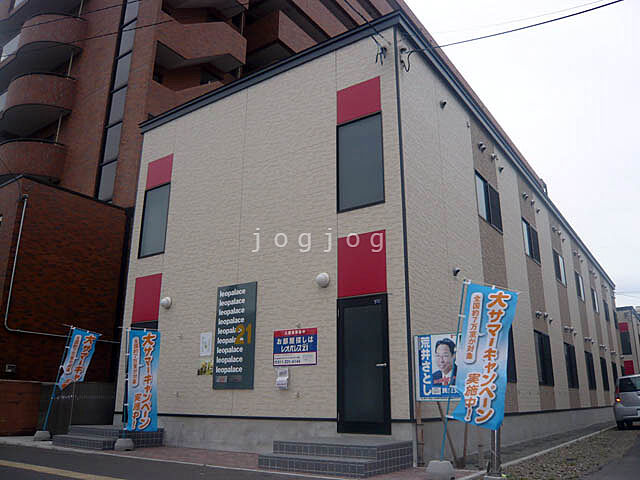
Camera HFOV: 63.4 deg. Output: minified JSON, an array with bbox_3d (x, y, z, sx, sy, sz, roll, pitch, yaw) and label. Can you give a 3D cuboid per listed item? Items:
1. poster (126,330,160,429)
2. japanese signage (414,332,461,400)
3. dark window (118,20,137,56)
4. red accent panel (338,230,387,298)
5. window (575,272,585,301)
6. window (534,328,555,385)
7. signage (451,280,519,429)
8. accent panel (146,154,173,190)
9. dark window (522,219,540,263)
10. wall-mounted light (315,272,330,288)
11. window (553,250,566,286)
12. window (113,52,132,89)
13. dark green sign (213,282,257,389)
[{"bbox_3d":[-3.241,2.573,9.550,0.580,1.800,0.050,5,-17,-28],"label":"poster"},{"bbox_3d":[1.656,1.745,7.084,0.770,0.890,0.040,-11,-20,34],"label":"japanese signage"},{"bbox_3d":[-7.160,-7.428,19.172,1.015,1.378,0.100,-11,-20,34],"label":"dark window"},{"bbox_3d":[0.666,0.389,8.330,0.913,1.014,0.050,-11,-20,34],"label":"red accent panel"},{"bbox_3d":[10.278,1.877,20.439,0.090,1.042,1.579,-11,-20,34],"label":"window"},{"bbox_3d":[6.071,3.226,13.985,0.100,1.402,1.680,-11,-20,34],"label":"window"},{"bbox_3d":[2.032,1.404,6.397,0.600,1.730,0.120,9,-9,23],"label":"signage"},{"bbox_3d":[-3.753,-1.584,12.133,0.912,0.696,0.060,-11,-20,34],"label":"accent panel"},{"bbox_3d":[6.052,0.067,14.765,0.100,1.031,1.698,-11,-20,34],"label":"dark window"},{"bbox_3d":[0.041,0.655,8.377,0.230,0.240,0.150,-11,-20,34],"label":"wall-mounted light"},{"bbox_3d":[8.112,0.971,17.519,0.090,1.048,1.613,-11,-20,34],"label":"window"},{"bbox_3d":[-7.178,-6.118,18.854,0.874,1.420,0.100,-11,-20,34],"label":"window"},{"bbox_3d":[-1.573,1.747,9.459,1.027,1.894,0.060,-11,-20,34],"label":"dark green sign"}]

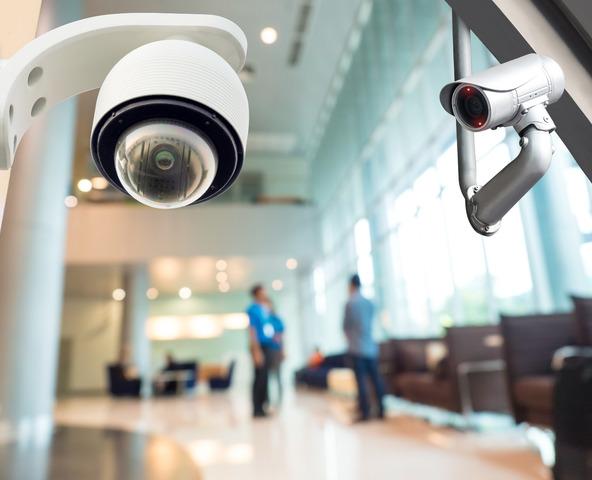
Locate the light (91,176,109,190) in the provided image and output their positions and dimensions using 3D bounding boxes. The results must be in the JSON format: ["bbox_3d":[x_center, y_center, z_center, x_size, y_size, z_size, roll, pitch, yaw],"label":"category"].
[{"bbox_3d":[-6.289,-1.808,14.200,0.480,0.300,0.480,-4,-14,0],"label":"light"}]

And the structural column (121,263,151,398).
[{"bbox_3d":[-4.347,2.460,12.220,0.700,3.360,0.700,-4,-14,0],"label":"structural column"}]

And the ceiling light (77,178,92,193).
[{"bbox_3d":[-6.769,-1.744,14.200,0.450,0.300,0.450,-4,-14,0],"label":"ceiling light"}]

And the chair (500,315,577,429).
[{"bbox_3d":[2.390,1.240,4.250,0.660,1.000,0.650,-6,-14,8],"label":"chair"}]

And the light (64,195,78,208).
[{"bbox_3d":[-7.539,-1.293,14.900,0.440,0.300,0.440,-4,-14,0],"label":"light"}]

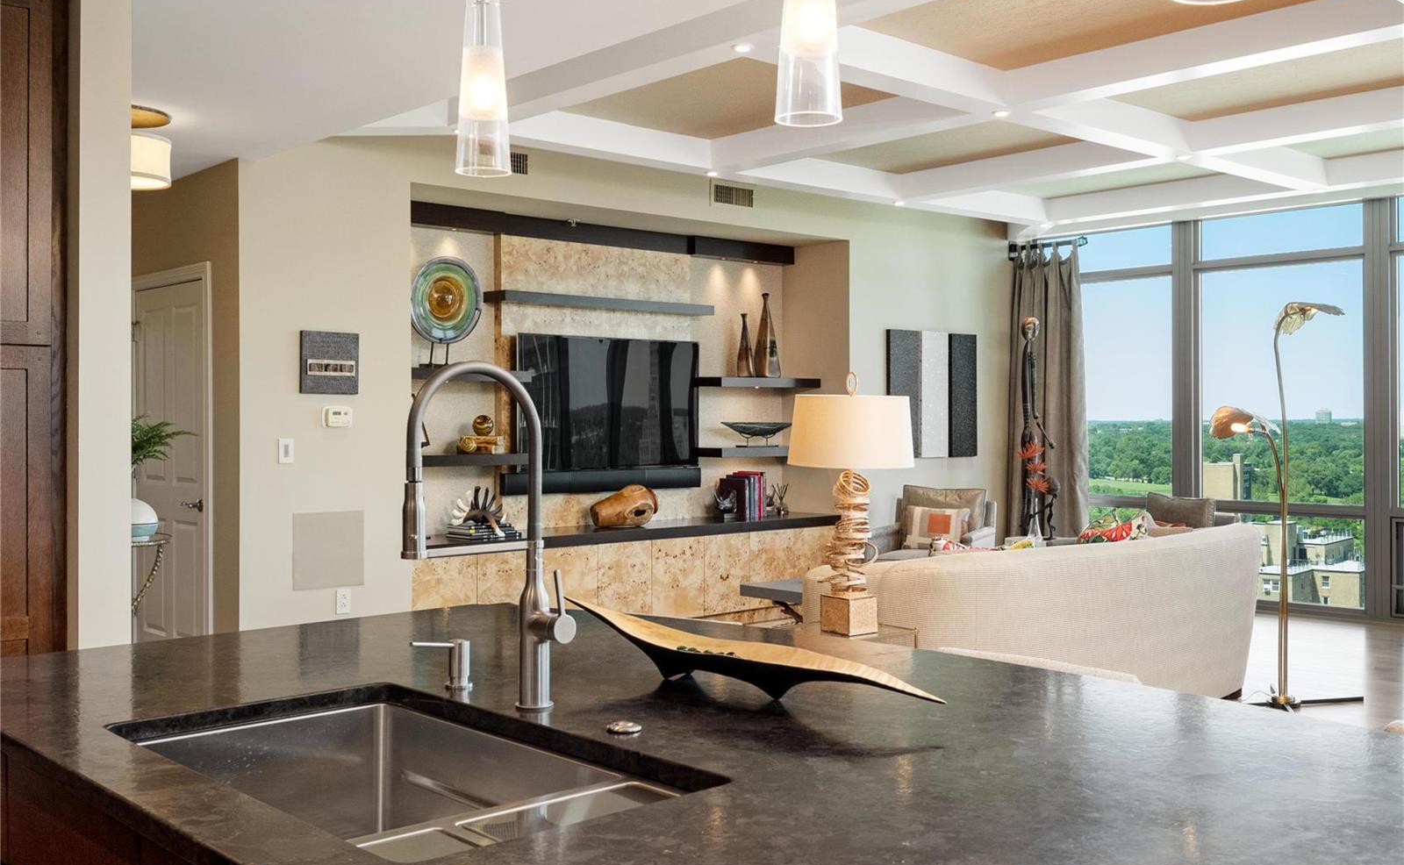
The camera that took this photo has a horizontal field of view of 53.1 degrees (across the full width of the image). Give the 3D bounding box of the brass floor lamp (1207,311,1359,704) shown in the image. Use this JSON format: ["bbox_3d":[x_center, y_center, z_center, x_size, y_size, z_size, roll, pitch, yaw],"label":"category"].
[{"bbox_3d":[2.678,0.329,6.492,0.660,1.860,0.420,0,1,21],"label":"brass floor lamp"}]

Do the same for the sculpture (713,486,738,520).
[{"bbox_3d":[0.158,0.474,9.013,0.120,0.205,0.110,0,0,-42],"label":"sculpture"}]

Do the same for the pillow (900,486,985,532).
[{"bbox_3d":[1.620,0.575,9.380,0.550,0.410,0.160,0,-12,34],"label":"pillow"}]

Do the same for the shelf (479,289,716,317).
[{"bbox_3d":[-0.601,-0.790,8.739,1.640,0.065,0.240,0,0,-42],"label":"shelf"}]

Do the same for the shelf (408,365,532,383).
[{"bbox_3d":[-1.435,-0.312,7.773,0.952,0.063,0.361,-1,1,-43],"label":"shelf"}]

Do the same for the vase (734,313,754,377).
[{"bbox_3d":[0.284,-0.577,9.351,0.128,0.423,0.128,-1,1,-43],"label":"vase"}]

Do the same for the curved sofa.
[{"bbox_3d":[1.480,0.863,6.100,2.500,0.830,1.100,-1,1,-42],"label":"curved sofa"}]

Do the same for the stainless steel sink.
[{"bbox_3d":[-0.388,0.547,1.754,0.460,0.240,0.810,0,0,-42],"label":"stainless steel sink"}]

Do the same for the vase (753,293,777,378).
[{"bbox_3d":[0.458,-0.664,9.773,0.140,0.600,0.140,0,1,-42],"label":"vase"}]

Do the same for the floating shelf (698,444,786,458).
[{"bbox_3d":[0.363,0.131,9.716,0.955,0.063,0.368,0,1,-42],"label":"floating shelf"}]

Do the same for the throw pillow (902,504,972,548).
[{"bbox_3d":[1.542,0.623,9.220,0.440,0.280,0.130,0,-18,34],"label":"throw pillow"}]

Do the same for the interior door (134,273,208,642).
[{"bbox_3d":[-2.768,0.258,7.303,0.045,2.035,0.915,0,0,-42],"label":"interior door"}]

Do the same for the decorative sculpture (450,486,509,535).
[{"bbox_3d":[-1.249,0.440,7.873,0.330,0.275,0.210,-1,1,-43],"label":"decorative sculpture"}]

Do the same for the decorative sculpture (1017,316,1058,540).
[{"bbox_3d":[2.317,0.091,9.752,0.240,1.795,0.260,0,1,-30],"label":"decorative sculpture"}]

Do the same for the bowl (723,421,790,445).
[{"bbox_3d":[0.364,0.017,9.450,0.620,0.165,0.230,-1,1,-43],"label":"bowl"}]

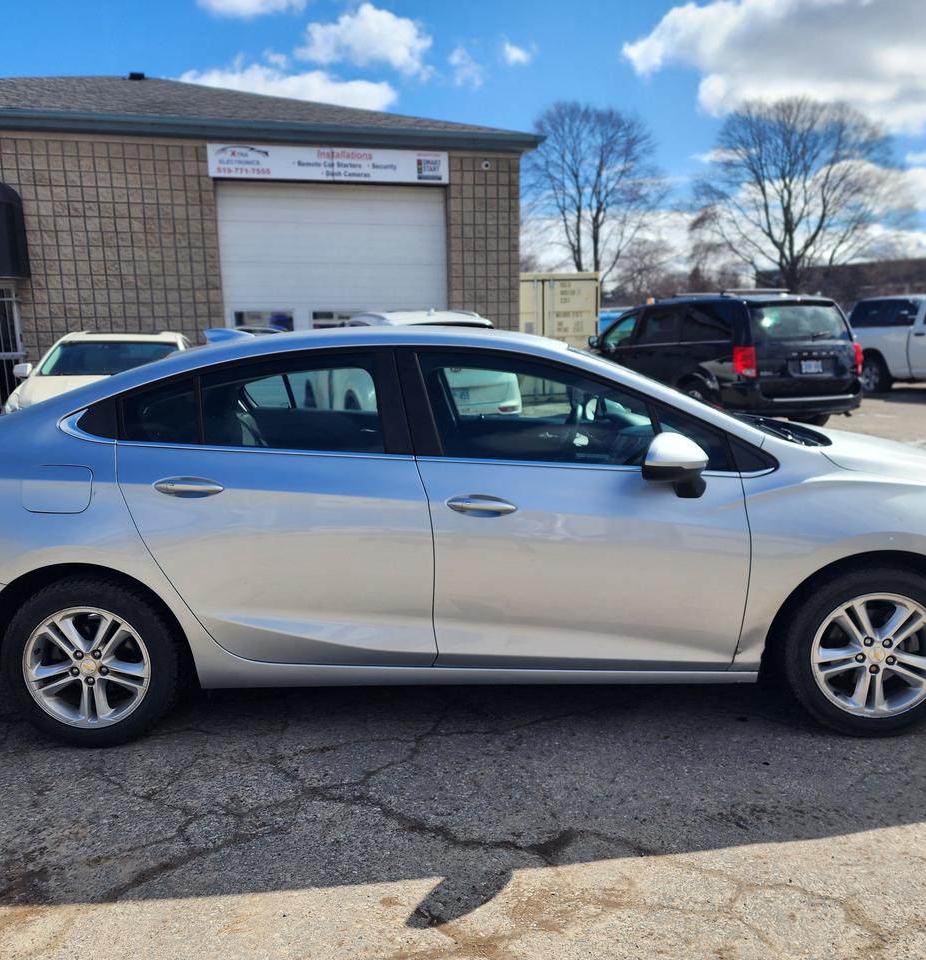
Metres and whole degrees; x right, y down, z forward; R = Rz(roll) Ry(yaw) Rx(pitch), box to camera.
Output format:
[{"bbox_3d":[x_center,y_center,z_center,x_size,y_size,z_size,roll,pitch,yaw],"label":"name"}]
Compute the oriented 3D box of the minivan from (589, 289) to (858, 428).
[{"bbox_3d":[3.461,-1.804,12.746,2.010,1.770,5.130,-4,11,-16],"label":"minivan"}]

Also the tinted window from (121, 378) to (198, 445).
[{"bbox_3d":[-1.043,-0.235,2.911,0.270,0.240,0.040,-1,-12,2],"label":"tinted window"}]

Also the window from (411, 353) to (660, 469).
[{"bbox_3d":[0.247,-0.243,2.892,0.810,0.420,0.050,-1,-12,2],"label":"window"}]

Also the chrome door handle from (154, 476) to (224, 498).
[{"bbox_3d":[-0.905,0.024,2.805,0.232,0.062,0.050,-1,10,2],"label":"chrome door handle"}]

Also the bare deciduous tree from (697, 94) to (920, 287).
[{"bbox_3d":[16.285,-12.402,41.521,10.800,11.790,10.260,-1,10,0],"label":"bare deciduous tree"}]

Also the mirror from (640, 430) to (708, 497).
[{"bbox_3d":[0.666,-0.054,2.697,0.200,0.210,0.220,-1,10,2],"label":"mirror"}]

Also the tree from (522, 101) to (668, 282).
[{"bbox_3d":[6.292,-12.194,41.518,7.280,11.820,7.280,-1,10,0],"label":"tree"}]

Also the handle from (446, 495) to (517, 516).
[{"bbox_3d":[0.060,0.086,2.792,0.238,0.064,0.050,-1,10,2],"label":"handle"}]

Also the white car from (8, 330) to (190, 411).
[{"bbox_3d":[-3.681,-0.894,9.376,1.800,1.470,4.700,-4,11,-16],"label":"white car"}]

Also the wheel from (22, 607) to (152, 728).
[{"bbox_3d":[-1.291,0.634,3.025,0.447,0.447,0.180,-1,10,2],"label":"wheel"}]

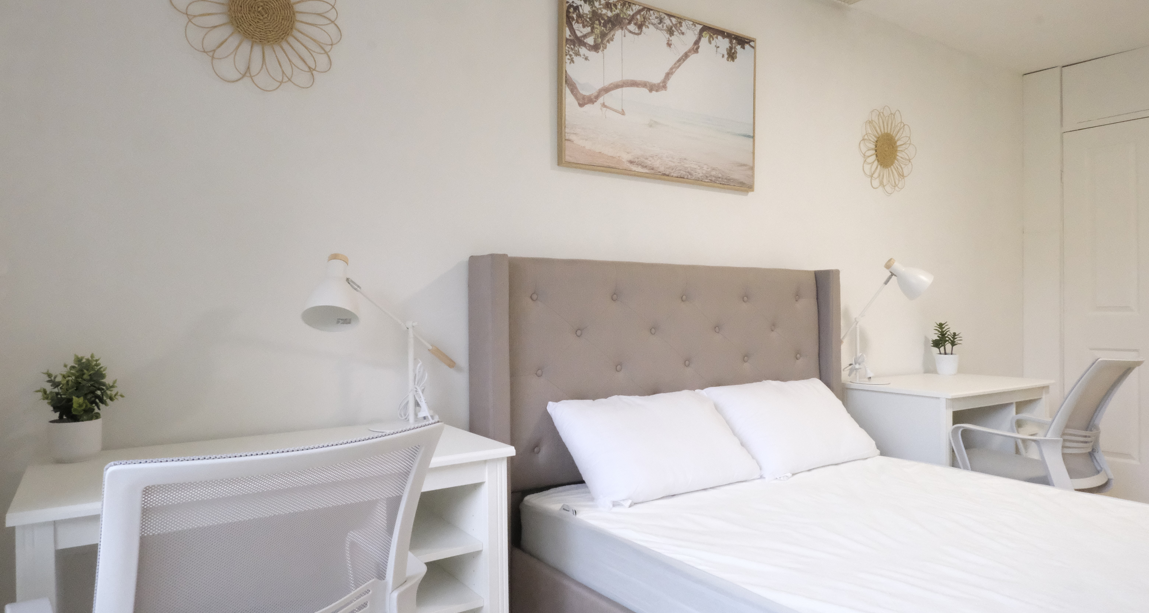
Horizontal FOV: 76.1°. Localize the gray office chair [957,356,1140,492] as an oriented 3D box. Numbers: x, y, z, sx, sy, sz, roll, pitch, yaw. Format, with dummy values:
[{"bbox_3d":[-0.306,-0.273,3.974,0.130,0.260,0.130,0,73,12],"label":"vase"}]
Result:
[{"bbox_3d":[1.686,0.614,2.675,0.580,0.905,0.580,0,0,-34],"label":"gray office chair"}]

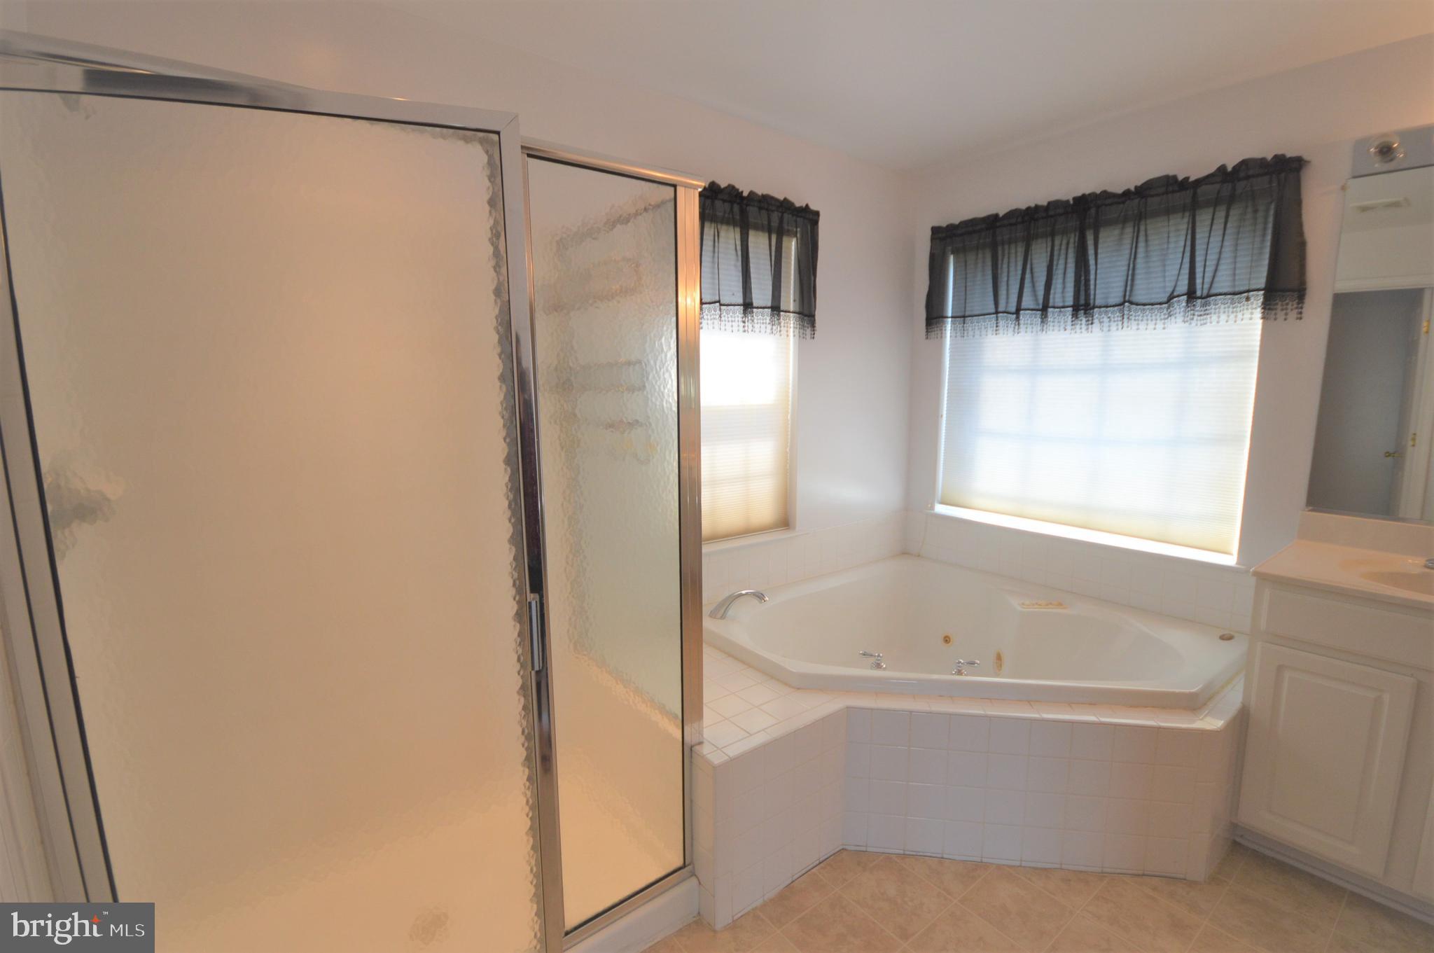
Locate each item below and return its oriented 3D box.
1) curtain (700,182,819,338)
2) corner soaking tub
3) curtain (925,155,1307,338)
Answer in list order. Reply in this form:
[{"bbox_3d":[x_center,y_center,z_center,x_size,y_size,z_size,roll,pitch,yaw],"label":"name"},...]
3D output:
[{"bbox_3d":[0.092,-0.834,2.368,0.863,0.548,0.081,-6,10,-36],"label":"curtain"},{"bbox_3d":[0.870,0.794,2.290,1.462,0.467,1.462,-6,10,-36],"label":"corner soaking tub"},{"bbox_3d":[1.453,-0.842,2.428,0.081,0.538,1.371,-6,10,-36],"label":"curtain"}]

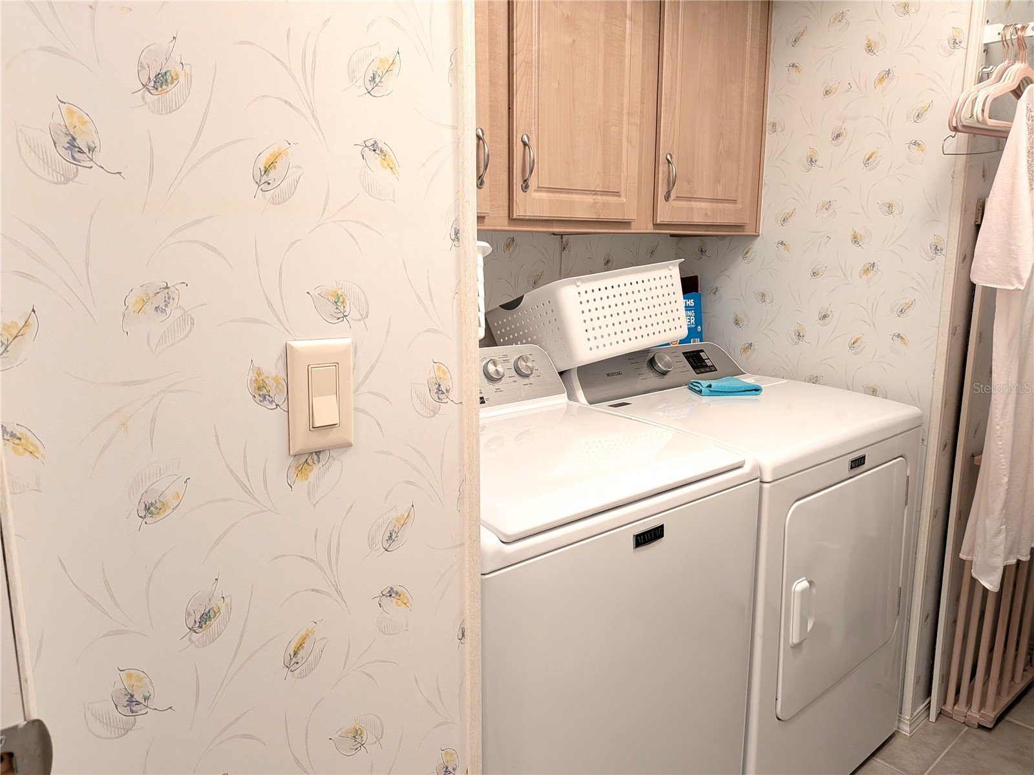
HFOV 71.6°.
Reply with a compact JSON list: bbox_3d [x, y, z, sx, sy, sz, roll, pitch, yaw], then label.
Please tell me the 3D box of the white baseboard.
[{"bbox_3d":[1.121,0.924,2.032,0.140,0.060,0.045,-8,12,-40],"label":"white baseboard"}]

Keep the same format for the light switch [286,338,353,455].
[{"bbox_3d":[-0.198,0.009,0.730,0.070,0.115,0.012,-6,12,-40],"label":"light switch"}]

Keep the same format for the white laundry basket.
[{"bbox_3d":[0.198,-0.168,1.919,0.484,0.200,0.368,-15,0,-37],"label":"white laundry basket"}]

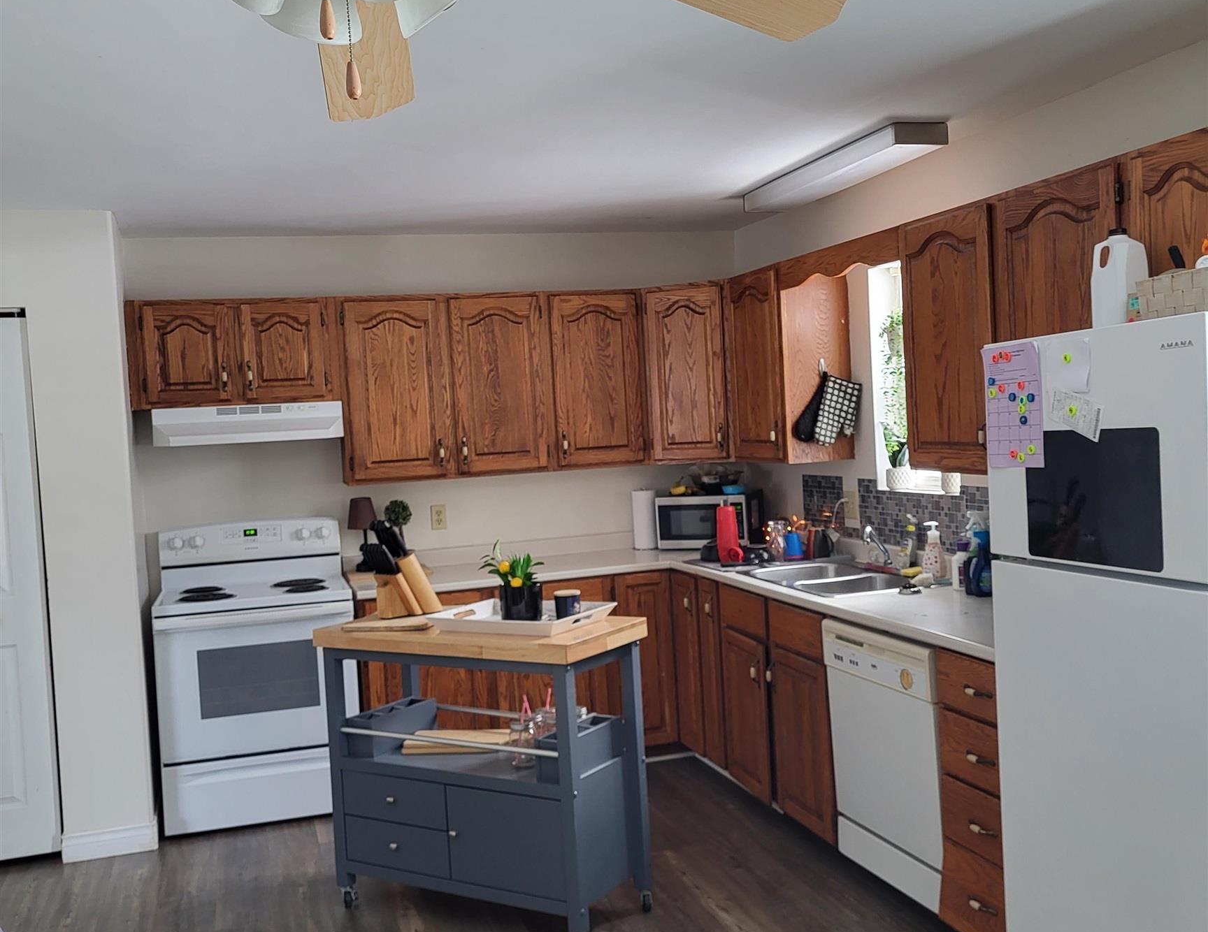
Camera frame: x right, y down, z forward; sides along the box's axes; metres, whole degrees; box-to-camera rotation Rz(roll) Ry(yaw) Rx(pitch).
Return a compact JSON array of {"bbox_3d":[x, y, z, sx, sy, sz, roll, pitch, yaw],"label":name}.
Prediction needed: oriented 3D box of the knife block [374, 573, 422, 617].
[{"bbox_3d":[-0.702,0.436,4.138,0.135,0.145,0.095,-5,3,-39],"label":"knife block"}]

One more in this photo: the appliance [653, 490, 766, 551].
[{"bbox_3d":[0.512,0.262,5.757,0.437,0.257,0.350,-2,2,20],"label":"appliance"}]

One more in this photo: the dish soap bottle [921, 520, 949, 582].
[{"bbox_3d":[1.181,0.306,4.319,0.065,0.210,0.090,-3,2,-6],"label":"dish soap bottle"}]

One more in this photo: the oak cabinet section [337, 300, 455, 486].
[{"bbox_3d":[-0.931,-0.340,5.385,0.459,0.802,0.335,-4,2,-18],"label":"oak cabinet section"}]

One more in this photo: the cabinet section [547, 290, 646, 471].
[{"bbox_3d":[-0.058,-0.399,5.727,0.450,0.813,0.320,-4,2,-17],"label":"cabinet section"}]

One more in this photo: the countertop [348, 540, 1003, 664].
[{"bbox_3d":[0.230,0.485,4.335,2.033,0.042,3.119,-4,2,-17],"label":"countertop"}]

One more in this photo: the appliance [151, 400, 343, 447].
[{"bbox_3d":[-1.507,-0.179,5.137,0.752,0.153,0.460,-4,2,-18],"label":"appliance"}]

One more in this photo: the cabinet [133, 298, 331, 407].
[{"bbox_3d":[-1.563,-0.479,5.178,0.775,0.440,0.335,-4,2,-18],"label":"cabinet"}]

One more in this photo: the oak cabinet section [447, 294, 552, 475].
[{"bbox_3d":[-0.496,-0.370,5.593,0.467,0.813,0.320,-4,2,-17],"label":"oak cabinet section"}]

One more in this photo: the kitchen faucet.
[{"bbox_3d":[1.052,0.313,4.614,0.160,0.175,0.080,-5,3,-34],"label":"kitchen faucet"}]

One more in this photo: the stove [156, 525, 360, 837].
[{"bbox_3d":[-1.452,0.843,5.077,0.761,1.190,0.670,-4,2,-17],"label":"stove"}]

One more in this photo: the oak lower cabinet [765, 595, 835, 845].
[{"bbox_3d":[0.973,0.877,4.356,0.612,0.818,0.480,-4,2,-17],"label":"oak lower cabinet"}]

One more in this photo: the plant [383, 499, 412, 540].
[{"bbox_3d":[-0.915,0.324,5.392,0.120,0.310,0.120,-4,2,-18],"label":"plant"}]

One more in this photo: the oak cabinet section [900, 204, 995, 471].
[{"bbox_3d":[1.224,-0.396,3.837,0.320,0.808,0.475,-4,2,-17],"label":"oak cabinet section"}]

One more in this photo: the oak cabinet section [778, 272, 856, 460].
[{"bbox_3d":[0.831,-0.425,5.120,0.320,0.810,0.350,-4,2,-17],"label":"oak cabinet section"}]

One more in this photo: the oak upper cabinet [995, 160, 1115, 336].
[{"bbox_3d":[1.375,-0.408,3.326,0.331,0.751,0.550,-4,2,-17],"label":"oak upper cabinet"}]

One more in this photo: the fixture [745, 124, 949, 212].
[{"bbox_3d":[0.837,-1.080,4.471,0.187,0.070,1.235,-4,2,-17],"label":"fixture"}]

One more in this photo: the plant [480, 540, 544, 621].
[{"bbox_3d":[-0.296,0.366,3.898,0.200,0.255,0.180,-3,2,-4],"label":"plant"}]

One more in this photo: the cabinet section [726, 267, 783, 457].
[{"bbox_3d":[0.806,-0.428,5.199,0.320,0.810,0.515,-4,2,-17],"label":"cabinet section"}]

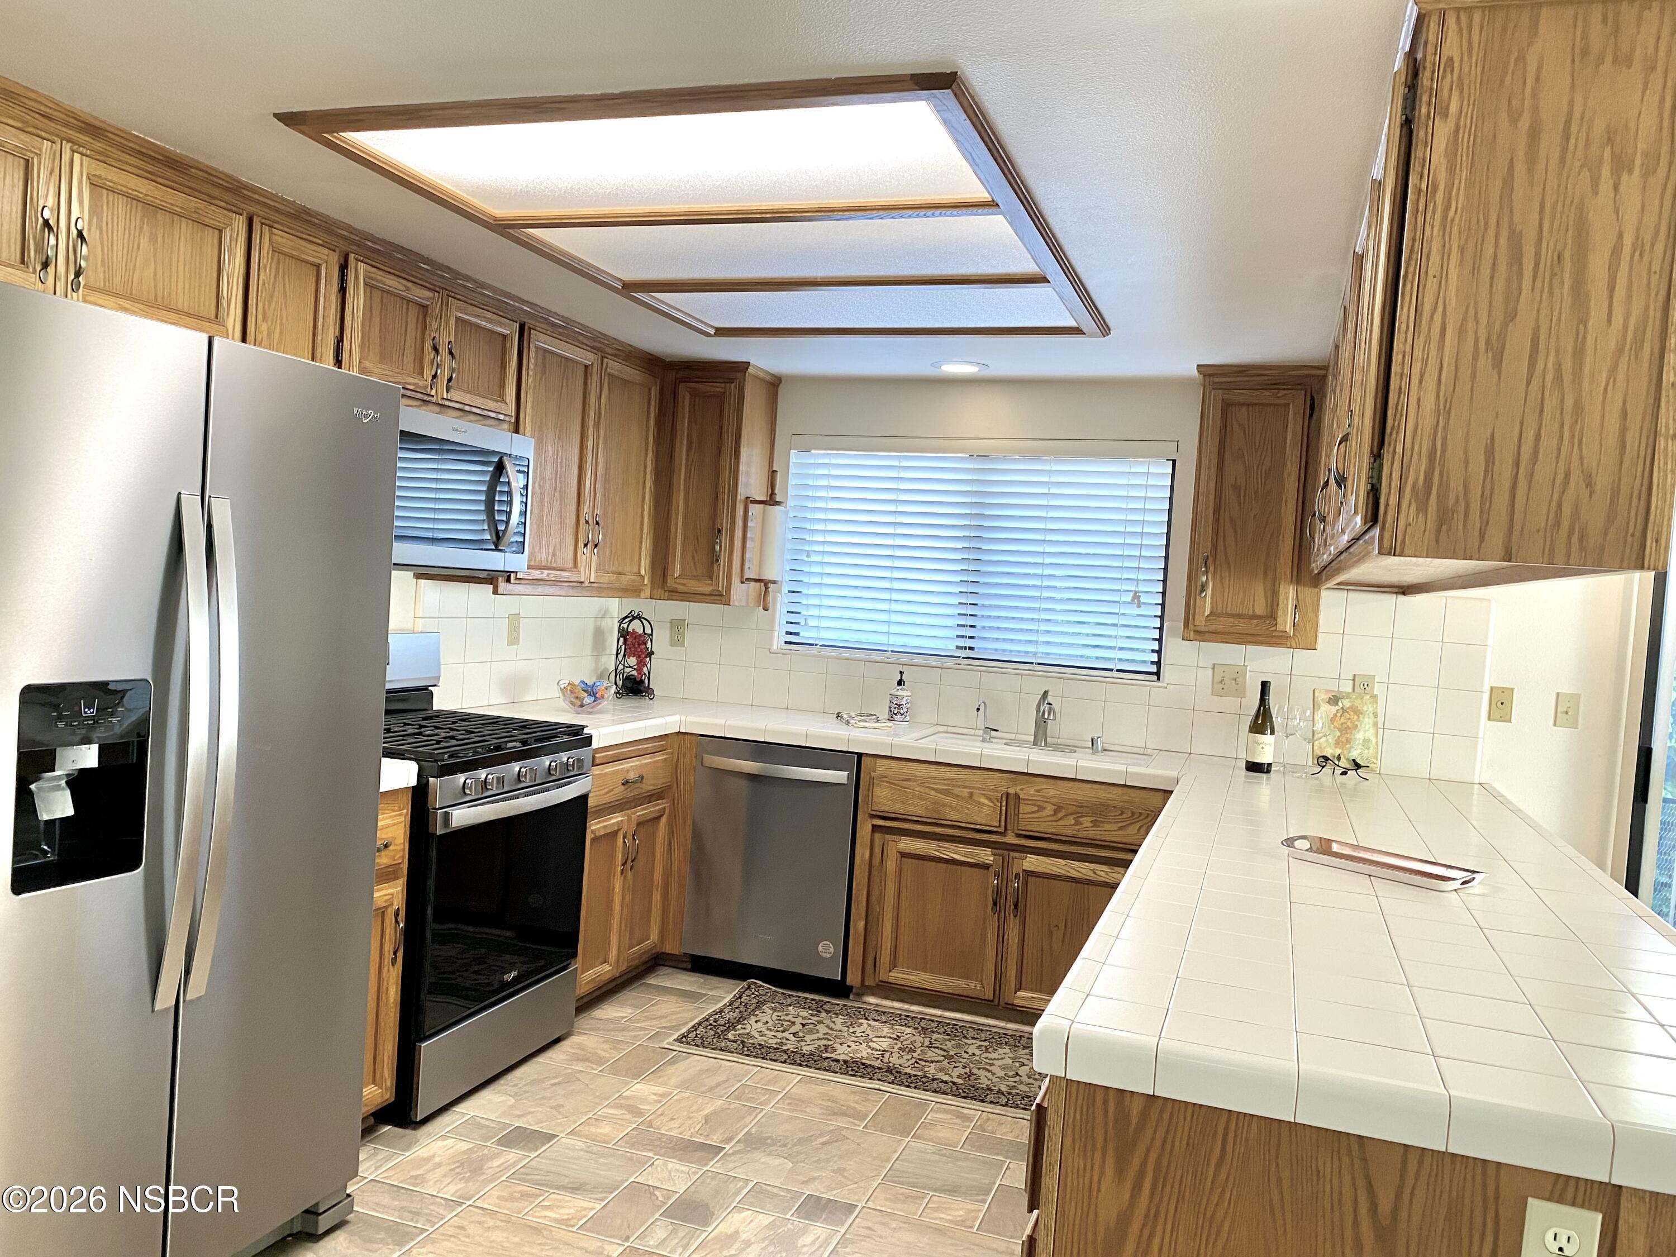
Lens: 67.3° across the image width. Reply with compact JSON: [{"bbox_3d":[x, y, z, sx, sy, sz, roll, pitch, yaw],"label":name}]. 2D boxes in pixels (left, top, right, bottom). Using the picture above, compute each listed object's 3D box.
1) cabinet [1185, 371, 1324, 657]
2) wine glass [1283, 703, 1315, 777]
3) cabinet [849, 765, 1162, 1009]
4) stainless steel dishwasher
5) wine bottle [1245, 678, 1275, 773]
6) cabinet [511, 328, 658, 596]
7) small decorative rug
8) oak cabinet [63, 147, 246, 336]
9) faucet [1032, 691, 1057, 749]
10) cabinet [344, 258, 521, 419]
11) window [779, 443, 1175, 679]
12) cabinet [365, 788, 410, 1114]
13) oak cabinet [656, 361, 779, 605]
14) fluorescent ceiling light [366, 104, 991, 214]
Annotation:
[{"bbox_3d":[1.432,-0.402,4.277,0.422,0.909,0.337,5,2,19],"label":"cabinet"},{"bbox_3d":[1.521,0.364,4.081,0.086,0.218,0.086,5,2,19],"label":"wine glass"},{"bbox_3d":[0.623,0.878,4.374,1.018,0.830,0.570,5,2,19],"label":"cabinet"},{"bbox_3d":[-0.147,0.823,4.677,0.608,0.844,0.613,5,2,19],"label":"stainless steel dishwasher"},{"bbox_3d":[1.381,0.316,4.092,0.080,0.295,0.080,5,2,19],"label":"wine bottle"},{"bbox_3d":[-1.007,-0.551,4.429,0.332,0.864,0.975,5,2,19],"label":"cabinet"},{"bbox_3d":[0.210,1.307,3.925,1.350,0.020,0.680,5,2,19],"label":"small decorative rug"},{"bbox_3d":[-1.588,-0.796,2.714,0.332,0.347,0.467,5,2,19],"label":"oak cabinet"},{"bbox_3d":[0.725,0.317,4.382,0.060,0.206,0.211,4,2,0],"label":"faucet"},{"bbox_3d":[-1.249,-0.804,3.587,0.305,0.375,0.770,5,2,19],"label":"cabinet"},{"bbox_3d":[0.486,-0.268,4.726,1.454,0.789,0.050,5,2,19],"label":"window"},{"bbox_3d":[-1.428,0.784,3.108,0.623,0.844,0.322,5,2,19],"label":"cabinet"},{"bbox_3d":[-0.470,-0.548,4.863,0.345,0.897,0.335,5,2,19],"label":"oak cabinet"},{"bbox_3d":[-0.329,-0.942,2.552,1.226,0.060,0.563,5,2,19],"label":"fluorescent ceiling light"}]

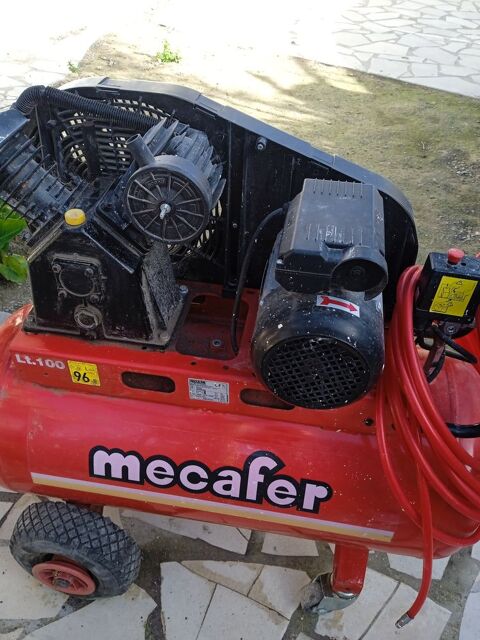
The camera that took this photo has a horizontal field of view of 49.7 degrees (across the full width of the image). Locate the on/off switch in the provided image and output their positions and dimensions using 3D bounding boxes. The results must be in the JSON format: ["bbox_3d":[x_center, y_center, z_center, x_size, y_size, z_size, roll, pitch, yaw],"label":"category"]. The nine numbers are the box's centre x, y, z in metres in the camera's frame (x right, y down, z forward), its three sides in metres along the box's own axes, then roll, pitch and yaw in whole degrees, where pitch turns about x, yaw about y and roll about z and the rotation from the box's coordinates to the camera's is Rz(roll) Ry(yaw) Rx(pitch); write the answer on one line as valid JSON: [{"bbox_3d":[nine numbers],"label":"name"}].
[{"bbox_3d":[0.298,-0.089,0.717,0.023,0.016,0.023,7,40,7],"label":"on/off switch"}]

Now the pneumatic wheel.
[{"bbox_3d":[-0.330,0.465,1.034,0.260,0.260,0.089,7,40,7],"label":"pneumatic wheel"}]

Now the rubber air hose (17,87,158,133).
[{"bbox_3d":[-0.216,-0.305,0.757,0.242,0.061,0.045,7,40,7],"label":"rubber air hose"}]

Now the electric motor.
[{"bbox_3d":[0.122,-0.039,0.758,0.180,0.232,0.291,7,40,7],"label":"electric motor"}]

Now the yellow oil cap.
[{"bbox_3d":[-0.237,-0.147,0.745,0.032,0.016,0.032,1,40,-1],"label":"yellow oil cap"}]

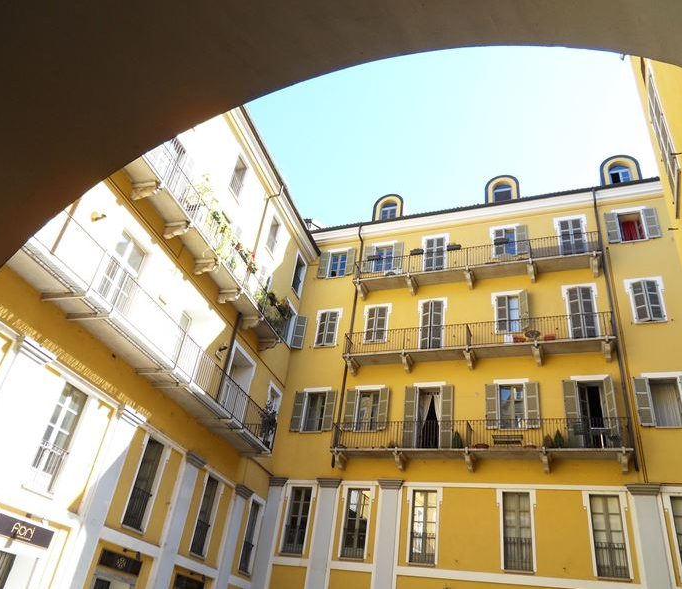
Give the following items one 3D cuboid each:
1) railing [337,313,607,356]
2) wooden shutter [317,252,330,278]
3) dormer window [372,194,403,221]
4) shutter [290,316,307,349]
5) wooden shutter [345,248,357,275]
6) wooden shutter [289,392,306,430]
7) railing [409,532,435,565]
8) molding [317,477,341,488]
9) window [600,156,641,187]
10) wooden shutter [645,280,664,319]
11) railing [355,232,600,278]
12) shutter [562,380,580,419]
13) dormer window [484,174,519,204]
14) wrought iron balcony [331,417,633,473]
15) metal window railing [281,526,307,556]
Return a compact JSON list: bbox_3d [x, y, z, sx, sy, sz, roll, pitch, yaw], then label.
[{"bbox_3d":[4.992,1.770,20.892,10.051,1.022,0.780,-6,-36,21],"label":"railing"},{"bbox_3d":[-0.879,-1.517,28.248,0.470,1.597,0.050,-6,-35,21],"label":"wooden shutter"},{"bbox_3d":[2.760,-4.244,29.850,1.690,2.154,1.300,-6,-35,21],"label":"dormer window"},{"bbox_3d":[-1.885,1.653,24.678,0.466,1.681,0.060,9,-35,0],"label":"shutter"},{"bbox_3d":[0.546,-1.681,27.888,0.461,1.609,0.050,-11,-38,28],"label":"wooden shutter"},{"bbox_3d":[-1.847,5.136,23.953,0.480,1.833,0.050,-6,-35,21],"label":"wooden shutter"},{"bbox_3d":[2.807,8.735,18.755,0.880,1.000,0.060,-6,-35,22],"label":"railing"},{"bbox_3d":[-0.393,6.968,20.094,0.994,0.293,0.250,-6,-37,20],"label":"molding"},{"bbox_3d":[13.251,-5.309,25.821,1.732,2.228,1.300,-6,-35,21],"label":"window"},{"bbox_3d":[12.115,0.213,21.086,0.480,1.789,0.050,-2,-34,15],"label":"wooden shutter"},{"bbox_3d":[5.541,-1.308,22.867,9.891,1.046,0.780,-6,-36,21],"label":"railing"},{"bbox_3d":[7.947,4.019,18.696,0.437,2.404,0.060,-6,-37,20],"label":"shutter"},{"bbox_3d":[8.052,-4.709,26.982,1.520,2.080,1.200,-6,-35,22],"label":"dormer window"},{"bbox_3d":[4.484,5.221,18.902,9.948,1.458,0.760,-6,-37,20],"label":"wrought iron balcony"},{"bbox_3d":[-1.781,9.242,20.565,0.896,1.036,0.060,-6,-35,22],"label":"metal window railing"}]

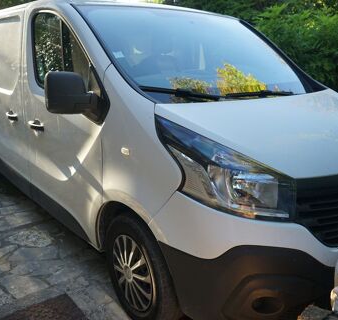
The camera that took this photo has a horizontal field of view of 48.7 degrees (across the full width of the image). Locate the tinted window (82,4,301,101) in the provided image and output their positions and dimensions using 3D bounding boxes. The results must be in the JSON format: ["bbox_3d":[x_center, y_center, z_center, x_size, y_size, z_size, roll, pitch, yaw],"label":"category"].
[{"bbox_3d":[0.352,-0.725,2.498,1.550,0.200,1.080,-12,49,-38],"label":"tinted window"}]

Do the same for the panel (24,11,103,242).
[{"bbox_3d":[-0.686,-0.261,2.495,0.200,1.460,1.220,-12,20,-38],"label":"panel"}]

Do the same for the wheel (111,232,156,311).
[{"bbox_3d":[-0.174,0.647,2.200,0.150,0.435,0.435,-11,19,-35],"label":"wheel"}]

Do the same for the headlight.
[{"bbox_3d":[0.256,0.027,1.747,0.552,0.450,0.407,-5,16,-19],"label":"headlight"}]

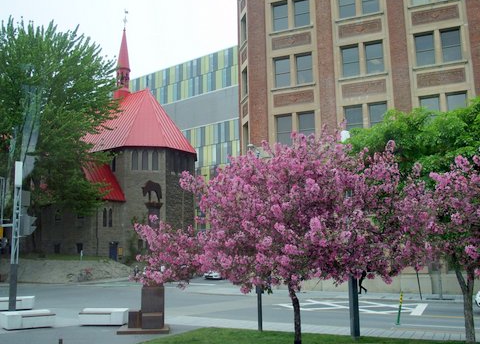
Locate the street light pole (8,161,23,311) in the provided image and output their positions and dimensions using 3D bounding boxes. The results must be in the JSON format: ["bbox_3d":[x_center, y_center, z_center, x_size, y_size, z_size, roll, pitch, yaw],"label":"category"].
[{"bbox_3d":[-7.169,2.173,16.774,0.240,5.150,0.240,-1,-10,0],"label":"street light pole"}]

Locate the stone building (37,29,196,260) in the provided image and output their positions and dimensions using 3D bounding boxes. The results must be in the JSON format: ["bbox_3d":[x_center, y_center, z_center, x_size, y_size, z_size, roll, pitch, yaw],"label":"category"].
[{"bbox_3d":[-17.171,-4.134,72.398,18.500,33.000,15.500,-6,-12,29],"label":"stone building"}]

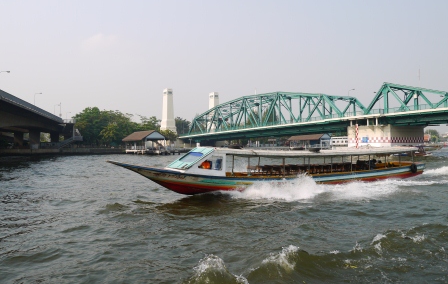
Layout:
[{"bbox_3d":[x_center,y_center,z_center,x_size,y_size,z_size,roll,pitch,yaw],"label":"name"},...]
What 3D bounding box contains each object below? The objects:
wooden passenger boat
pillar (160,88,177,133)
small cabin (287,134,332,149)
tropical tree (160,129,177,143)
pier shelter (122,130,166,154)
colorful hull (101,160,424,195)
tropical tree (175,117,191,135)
[{"bbox_3d":[5.825,1.347,21.338,25.600,2.200,2.500,0,-1,-39],"label":"wooden passenger boat"},{"bbox_3d":[-21.708,-11.951,142.000,4.500,18.200,5.500,0,-1,-35],"label":"pillar"},{"bbox_3d":[36.200,-0.100,152.000,7.500,5.800,17.000,0,-1,-33],"label":"small cabin"},{"bbox_3d":[-18.684,-1.515,122.000,5.500,6.000,5.500,0,0,0],"label":"tropical tree"},{"bbox_3d":[-22.200,0.250,101.500,8.000,6.300,16.000,0,-1,-33],"label":"pier shelter"},{"bbox_3d":[5.825,1.597,21.338,25.600,1.650,2.400,0,-1,-39],"label":"colorful hull"},{"bbox_3d":[-18.895,-5.008,165.000,8.000,13.000,8.000,0,-1,-33],"label":"tropical tree"}]

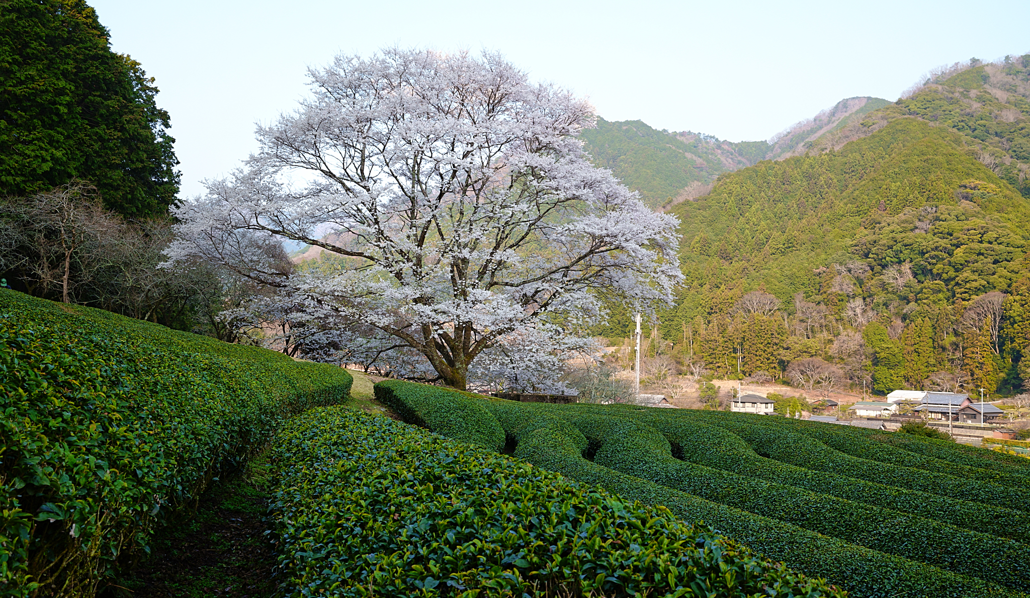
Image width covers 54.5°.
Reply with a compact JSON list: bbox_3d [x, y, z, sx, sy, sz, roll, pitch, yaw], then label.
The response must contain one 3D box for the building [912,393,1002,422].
[{"bbox_3d":[118.350,29.210,268.000,20.000,7.800,11.000,0,0,33],"label":"building"}]

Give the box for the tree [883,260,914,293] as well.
[{"bbox_3d":[139.900,-7.630,365.000,11.500,12.200,11.000,0,-3,21],"label":"tree"}]

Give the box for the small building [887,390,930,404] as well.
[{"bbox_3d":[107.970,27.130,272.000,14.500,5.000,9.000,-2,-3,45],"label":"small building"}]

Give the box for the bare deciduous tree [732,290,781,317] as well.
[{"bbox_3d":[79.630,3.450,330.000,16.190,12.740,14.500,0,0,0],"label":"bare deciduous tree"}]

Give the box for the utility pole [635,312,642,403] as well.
[{"bbox_3d":[26.780,13.240,218.000,1.000,20.800,1.000,1,-2,7],"label":"utility pole"}]

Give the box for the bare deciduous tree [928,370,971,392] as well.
[{"bbox_3d":[128.450,25.120,296.000,11.900,8.330,11.000,0,0,0],"label":"bare deciduous tree"}]

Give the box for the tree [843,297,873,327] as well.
[{"bbox_3d":[117.330,4.950,342.000,10.000,11.000,10.000,0,-3,19],"label":"tree"}]

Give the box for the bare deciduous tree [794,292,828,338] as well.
[{"bbox_3d":[97.680,5.710,330.000,11.410,15.660,10.500,0,0,0],"label":"bare deciduous tree"}]

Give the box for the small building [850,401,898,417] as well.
[{"bbox_3d":[97.580,29.970,272.000,10.500,4.500,8.000,0,0,31],"label":"small building"}]

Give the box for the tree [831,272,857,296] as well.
[{"bbox_3d":[118.800,-5.240,362.000,9.500,9.000,9.000,0,-3,18],"label":"tree"}]

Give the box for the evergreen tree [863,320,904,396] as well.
[{"bbox_3d":[111.260,17.980,302.000,12.390,22.350,11.500,0,0,0],"label":"evergreen tree"}]

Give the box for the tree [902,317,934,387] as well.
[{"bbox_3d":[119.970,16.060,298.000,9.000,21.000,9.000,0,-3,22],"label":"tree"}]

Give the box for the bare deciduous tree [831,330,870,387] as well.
[{"bbox_3d":[103.190,18.580,308.000,11.890,18.330,11.000,0,0,0],"label":"bare deciduous tree"}]

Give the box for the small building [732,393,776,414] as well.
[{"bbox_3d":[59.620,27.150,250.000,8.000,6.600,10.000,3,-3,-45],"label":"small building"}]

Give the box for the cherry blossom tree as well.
[{"bbox_3d":[-4.220,-3.550,46.000,23.790,15.980,22.000,0,0,0],"label":"cherry blossom tree"}]

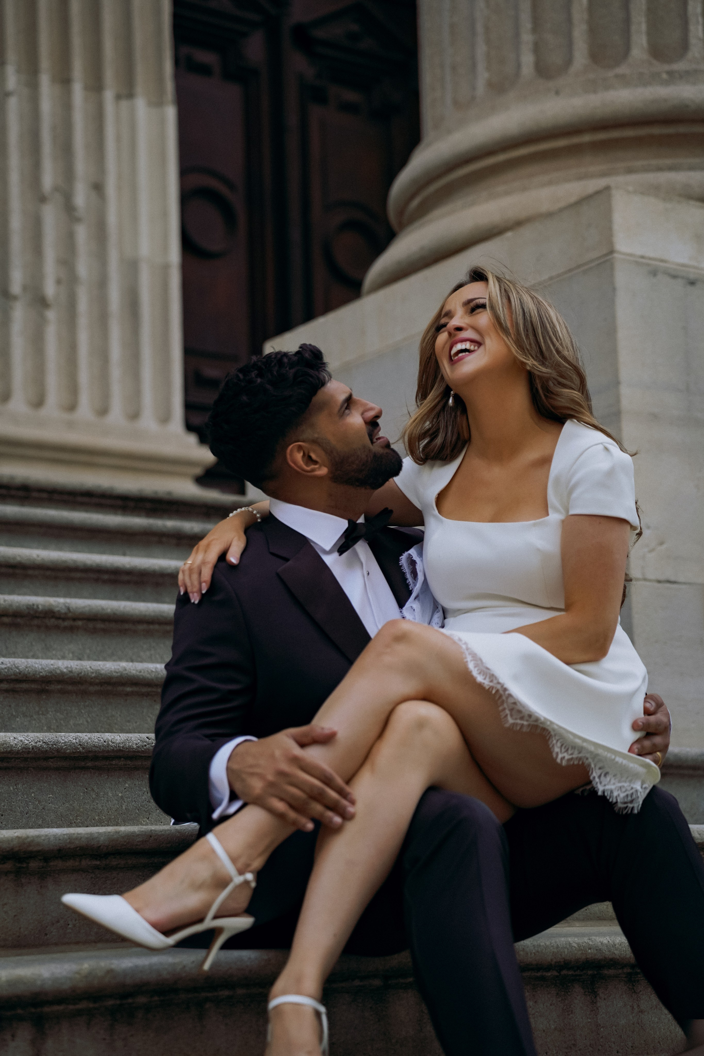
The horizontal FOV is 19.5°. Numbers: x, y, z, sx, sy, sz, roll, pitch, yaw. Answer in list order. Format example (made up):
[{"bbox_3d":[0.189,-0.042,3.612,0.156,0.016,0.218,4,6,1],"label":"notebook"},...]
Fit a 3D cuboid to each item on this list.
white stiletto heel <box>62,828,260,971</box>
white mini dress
[{"bbox_3d":[-0.223,0.435,2.530,0.230,0.155,0.080,31,-12,-17],"label":"white stiletto heel"},{"bbox_3d":[0.235,0.122,2.920,0.410,0.560,0.340,-8,-11,35],"label":"white mini dress"}]

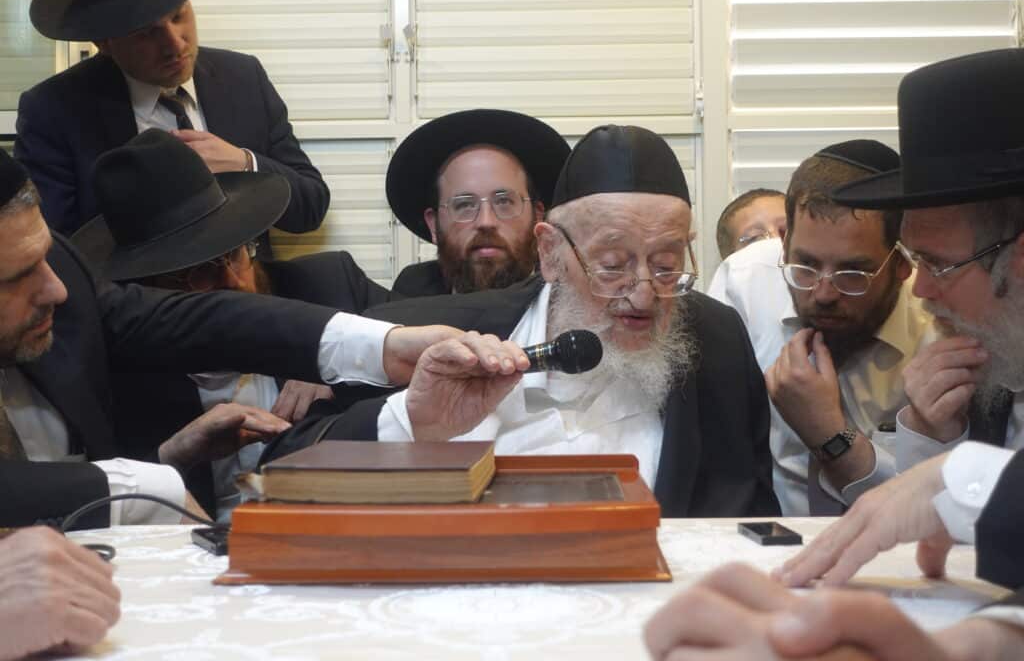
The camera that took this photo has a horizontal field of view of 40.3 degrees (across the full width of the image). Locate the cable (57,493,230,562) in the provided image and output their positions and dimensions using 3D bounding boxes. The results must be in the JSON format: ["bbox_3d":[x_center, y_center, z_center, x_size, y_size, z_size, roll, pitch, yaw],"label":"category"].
[{"bbox_3d":[-0.393,0.208,1.480,0.195,0.072,0.120,-1,0,0],"label":"cable"}]

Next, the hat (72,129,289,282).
[{"bbox_3d":[-0.484,-0.200,1.980,0.305,0.140,0.340,-37,38,-29],"label":"hat"}]

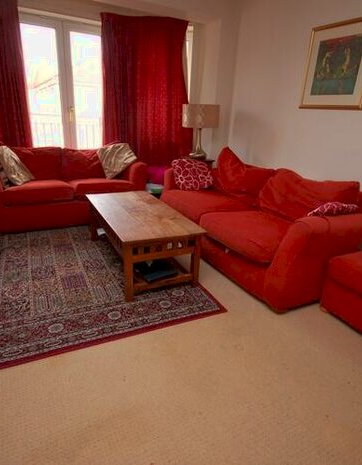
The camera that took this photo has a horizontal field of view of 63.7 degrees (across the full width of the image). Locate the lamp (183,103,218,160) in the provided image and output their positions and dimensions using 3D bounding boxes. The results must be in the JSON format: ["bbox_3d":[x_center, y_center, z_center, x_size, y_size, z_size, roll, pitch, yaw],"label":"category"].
[{"bbox_3d":[0.256,-1.203,3.581,0.420,0.620,0.420,3,21,-1],"label":"lamp"}]

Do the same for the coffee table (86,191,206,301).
[{"bbox_3d":[-0.379,0.021,2.543,0.620,0.435,1.235,-8,24,-26],"label":"coffee table"}]

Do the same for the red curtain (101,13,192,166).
[{"bbox_3d":[-0.423,-1.466,3.847,1.100,2.250,0.200,-2,22,-13],"label":"red curtain"}]

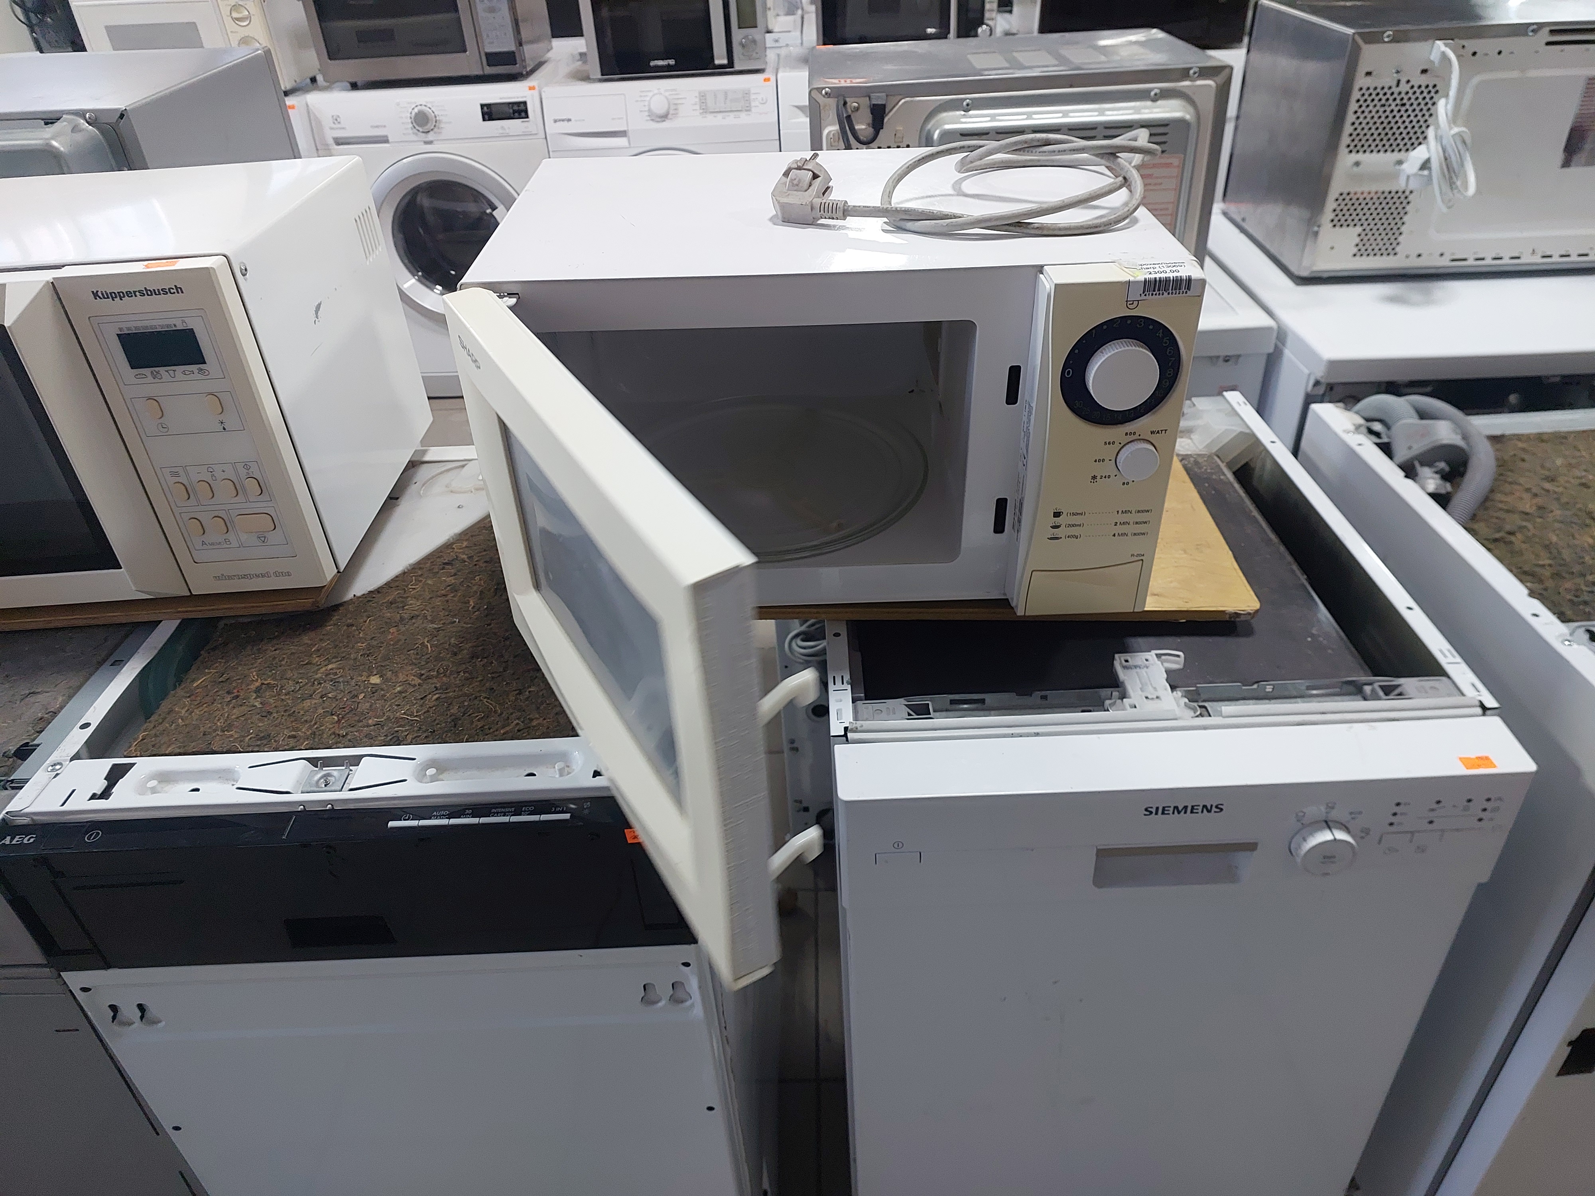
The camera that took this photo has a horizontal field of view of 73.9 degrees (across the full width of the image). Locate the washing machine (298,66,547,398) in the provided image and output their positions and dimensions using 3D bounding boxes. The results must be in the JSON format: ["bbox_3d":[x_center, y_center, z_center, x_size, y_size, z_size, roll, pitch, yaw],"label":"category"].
[{"bbox_3d":[-0.971,-1.119,3.196,0.597,0.850,0.600,-4,35,-3],"label":"washing machine"}]

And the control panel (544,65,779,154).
[{"bbox_3d":[-0.345,-1.252,2.733,0.592,0.142,0.055,-5,35,-4],"label":"control panel"}]

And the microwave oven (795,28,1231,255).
[{"bbox_3d":[0.245,-0.551,1.350,0.460,0.256,0.315,-2,35,0],"label":"microwave oven"}]

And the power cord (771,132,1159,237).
[{"bbox_3d":[0.125,-0.312,0.764,0.280,0.050,0.185,-2,35,0],"label":"power cord"}]

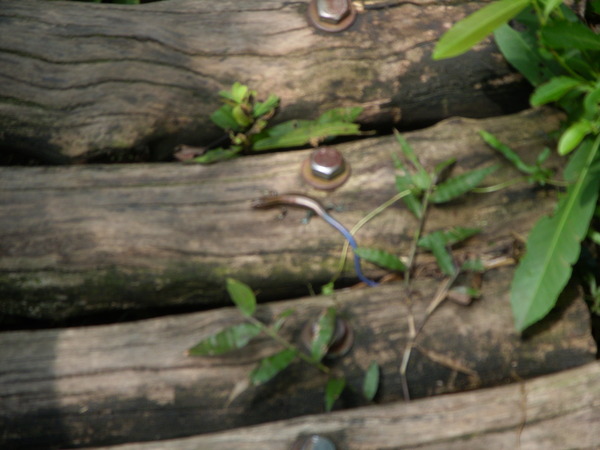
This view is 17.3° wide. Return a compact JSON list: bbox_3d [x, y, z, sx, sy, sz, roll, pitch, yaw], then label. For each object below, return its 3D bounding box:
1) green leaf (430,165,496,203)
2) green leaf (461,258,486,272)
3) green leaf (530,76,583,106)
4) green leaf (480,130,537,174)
[{"bbox_3d":[0.105,-0.027,1.265,0.050,0.006,0.014,-26,52,-16],"label":"green leaf"},{"bbox_3d":[0.110,0.026,1.254,0.017,0.004,0.010,-4,46,-14],"label":"green leaf"},{"bbox_3d":[0.163,-0.083,1.258,0.035,0.006,0.015,-21,50,-13],"label":"green leaf"},{"bbox_3d":[0.136,-0.048,1.283,0.044,0.006,0.010,37,54,13],"label":"green leaf"}]

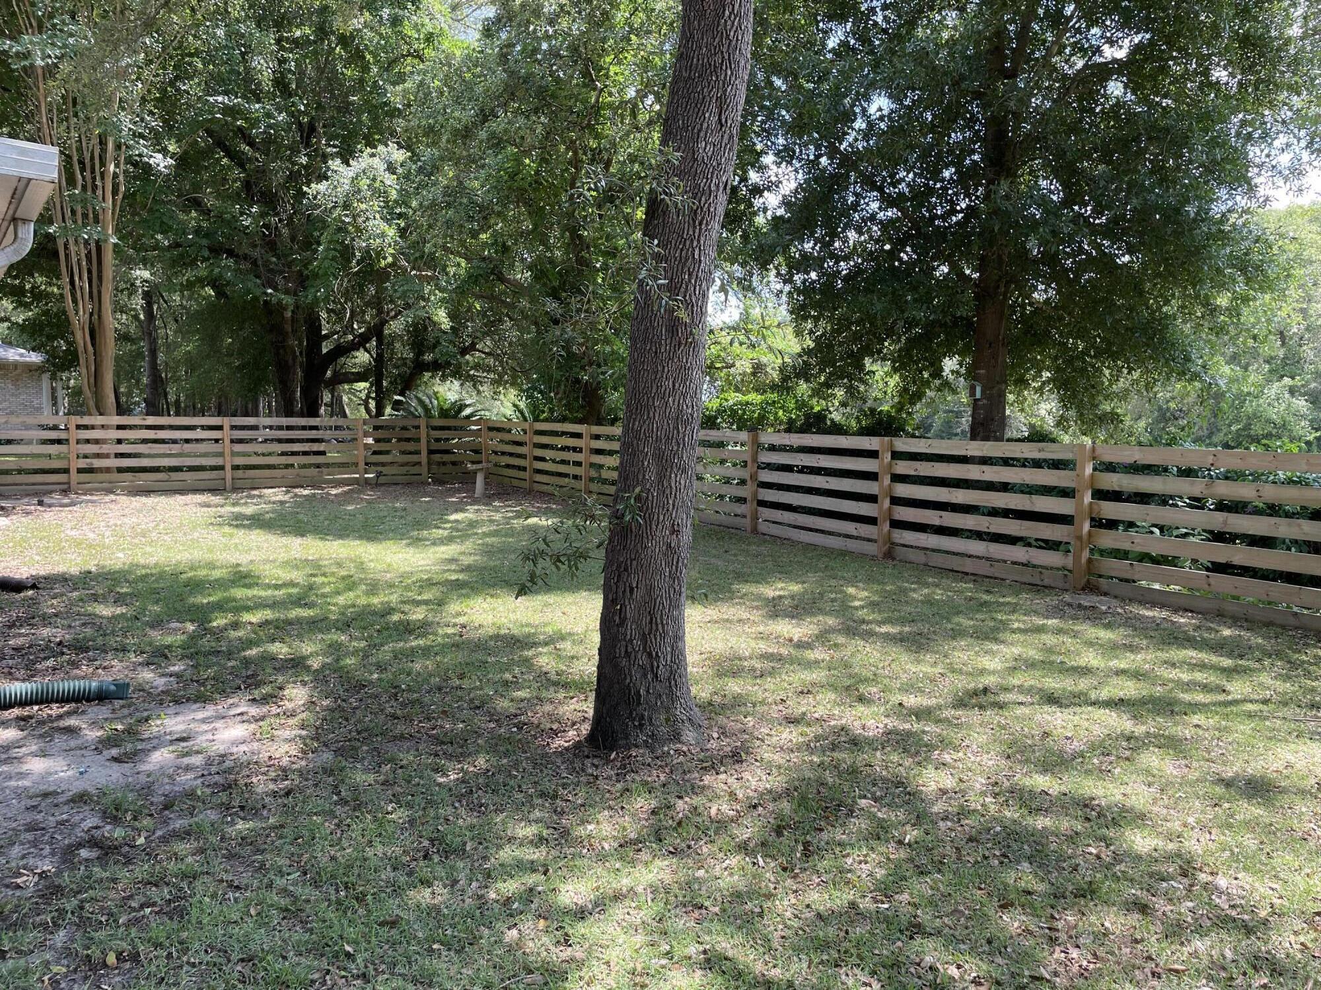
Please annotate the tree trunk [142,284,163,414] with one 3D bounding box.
[{"bbox_3d":[-17.417,-4.916,34.000,0.550,4.550,0.550,-3,6,-37],"label":"tree trunk"}]

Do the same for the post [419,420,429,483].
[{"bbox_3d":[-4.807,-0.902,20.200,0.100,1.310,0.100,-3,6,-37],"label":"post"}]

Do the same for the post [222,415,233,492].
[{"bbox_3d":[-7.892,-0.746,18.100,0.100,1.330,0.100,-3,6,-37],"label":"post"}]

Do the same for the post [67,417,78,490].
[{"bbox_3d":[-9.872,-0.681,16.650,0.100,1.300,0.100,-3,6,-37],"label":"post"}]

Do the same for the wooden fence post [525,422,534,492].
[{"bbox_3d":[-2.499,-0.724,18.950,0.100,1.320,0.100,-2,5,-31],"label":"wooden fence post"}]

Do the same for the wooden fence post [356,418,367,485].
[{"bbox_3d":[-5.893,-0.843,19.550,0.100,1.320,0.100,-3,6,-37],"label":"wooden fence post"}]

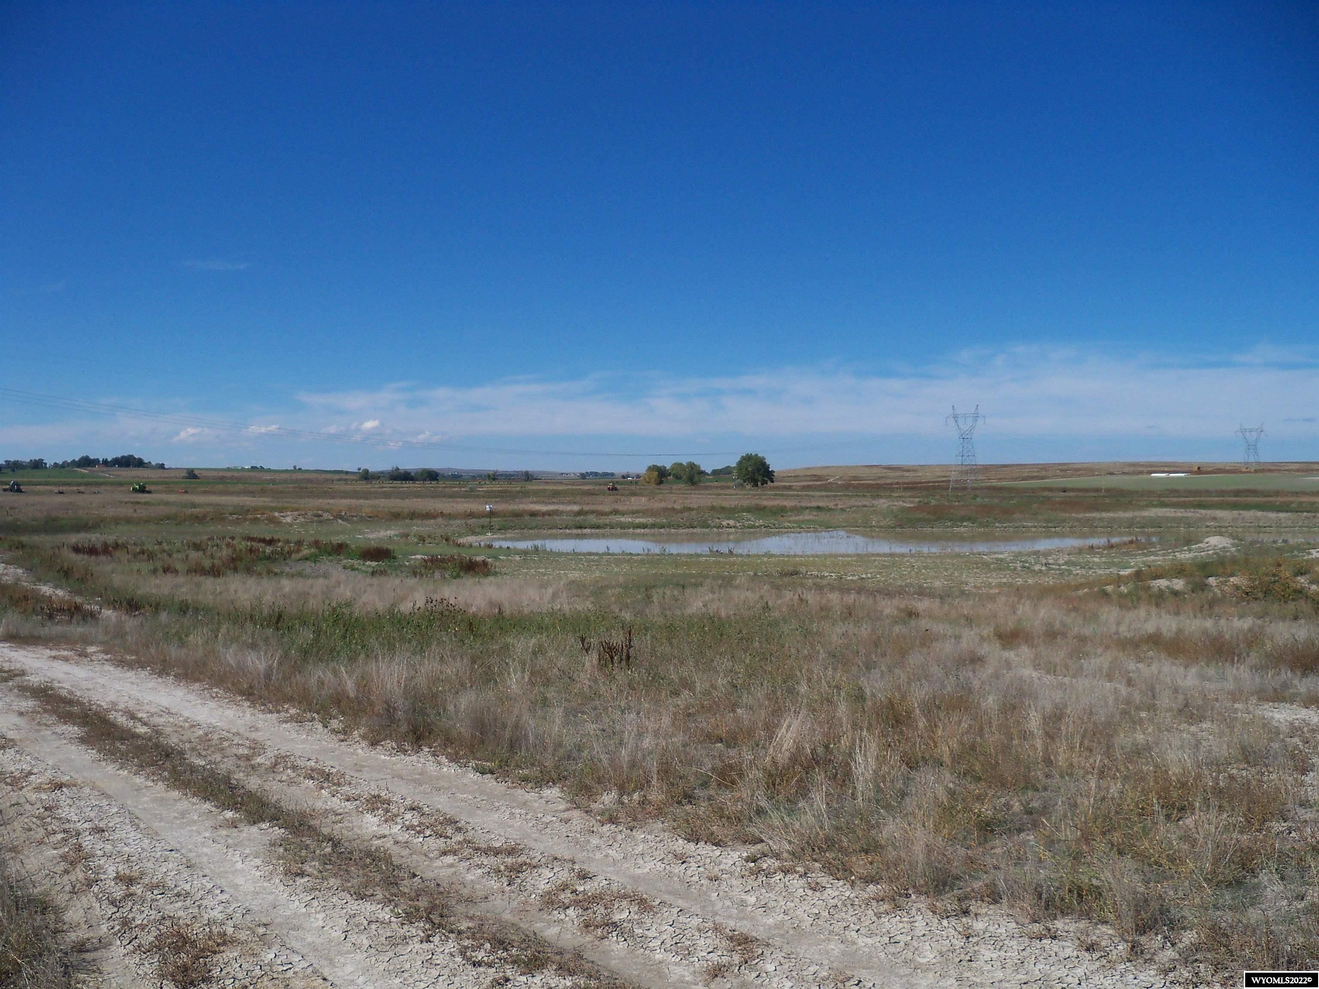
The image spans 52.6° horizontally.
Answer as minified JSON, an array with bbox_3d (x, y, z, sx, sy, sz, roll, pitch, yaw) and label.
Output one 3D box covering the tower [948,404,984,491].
[{"bbox_3d":[113.595,-17.211,495.000,16.000,32.200,8.000,1,1,41],"label":"tower"}]

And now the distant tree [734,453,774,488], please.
[{"bbox_3d":[44.074,-11.258,620.000,18.200,16.000,17.500,0,1,4],"label":"distant tree"}]

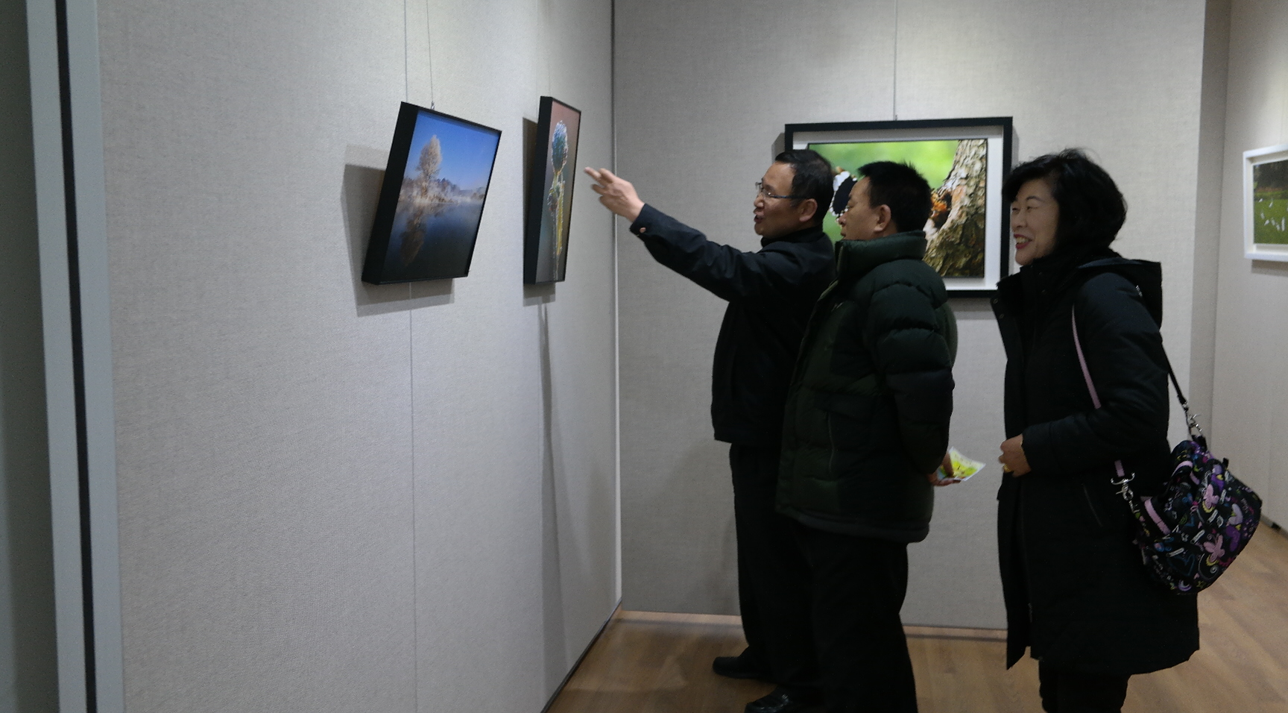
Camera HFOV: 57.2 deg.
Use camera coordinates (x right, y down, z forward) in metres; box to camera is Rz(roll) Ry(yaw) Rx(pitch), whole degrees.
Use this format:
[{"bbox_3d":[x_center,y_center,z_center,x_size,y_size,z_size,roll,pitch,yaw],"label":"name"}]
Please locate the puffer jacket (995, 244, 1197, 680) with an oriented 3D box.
[{"bbox_3d":[0.932,0.211,2.450,0.400,0.870,0.500,0,5,1],"label":"puffer jacket"}]

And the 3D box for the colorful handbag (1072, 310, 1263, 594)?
[{"bbox_3d":[1.021,0.166,2.320,0.290,0.570,0.190,-20,10,-14],"label":"colorful handbag"}]

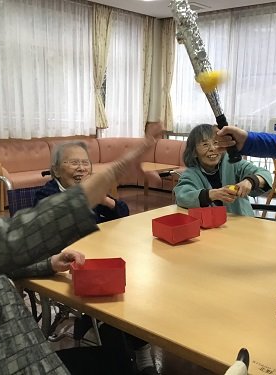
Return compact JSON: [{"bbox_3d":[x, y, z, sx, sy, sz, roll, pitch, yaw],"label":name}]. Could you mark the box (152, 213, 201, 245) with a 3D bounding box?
[{"bbox_3d":[0.166,0.178,1.931,0.162,0.078,0.130,-9,16,-38],"label":"box"}]

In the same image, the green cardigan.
[{"bbox_3d":[0.456,0.114,2.464,0.520,0.562,0.380,-2,13,-14],"label":"green cardigan"}]

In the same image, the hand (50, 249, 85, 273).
[{"bbox_3d":[-0.217,0.231,1.410,0.110,0.068,0.080,-2,13,-12],"label":"hand"}]

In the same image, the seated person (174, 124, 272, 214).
[{"bbox_3d":[0.466,0.248,2.445,0.550,1.148,0.660,-2,13,-14],"label":"seated person"}]

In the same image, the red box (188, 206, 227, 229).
[{"bbox_3d":[0.336,0.135,2.141,0.128,0.078,0.145,-2,13,-13],"label":"red box"}]

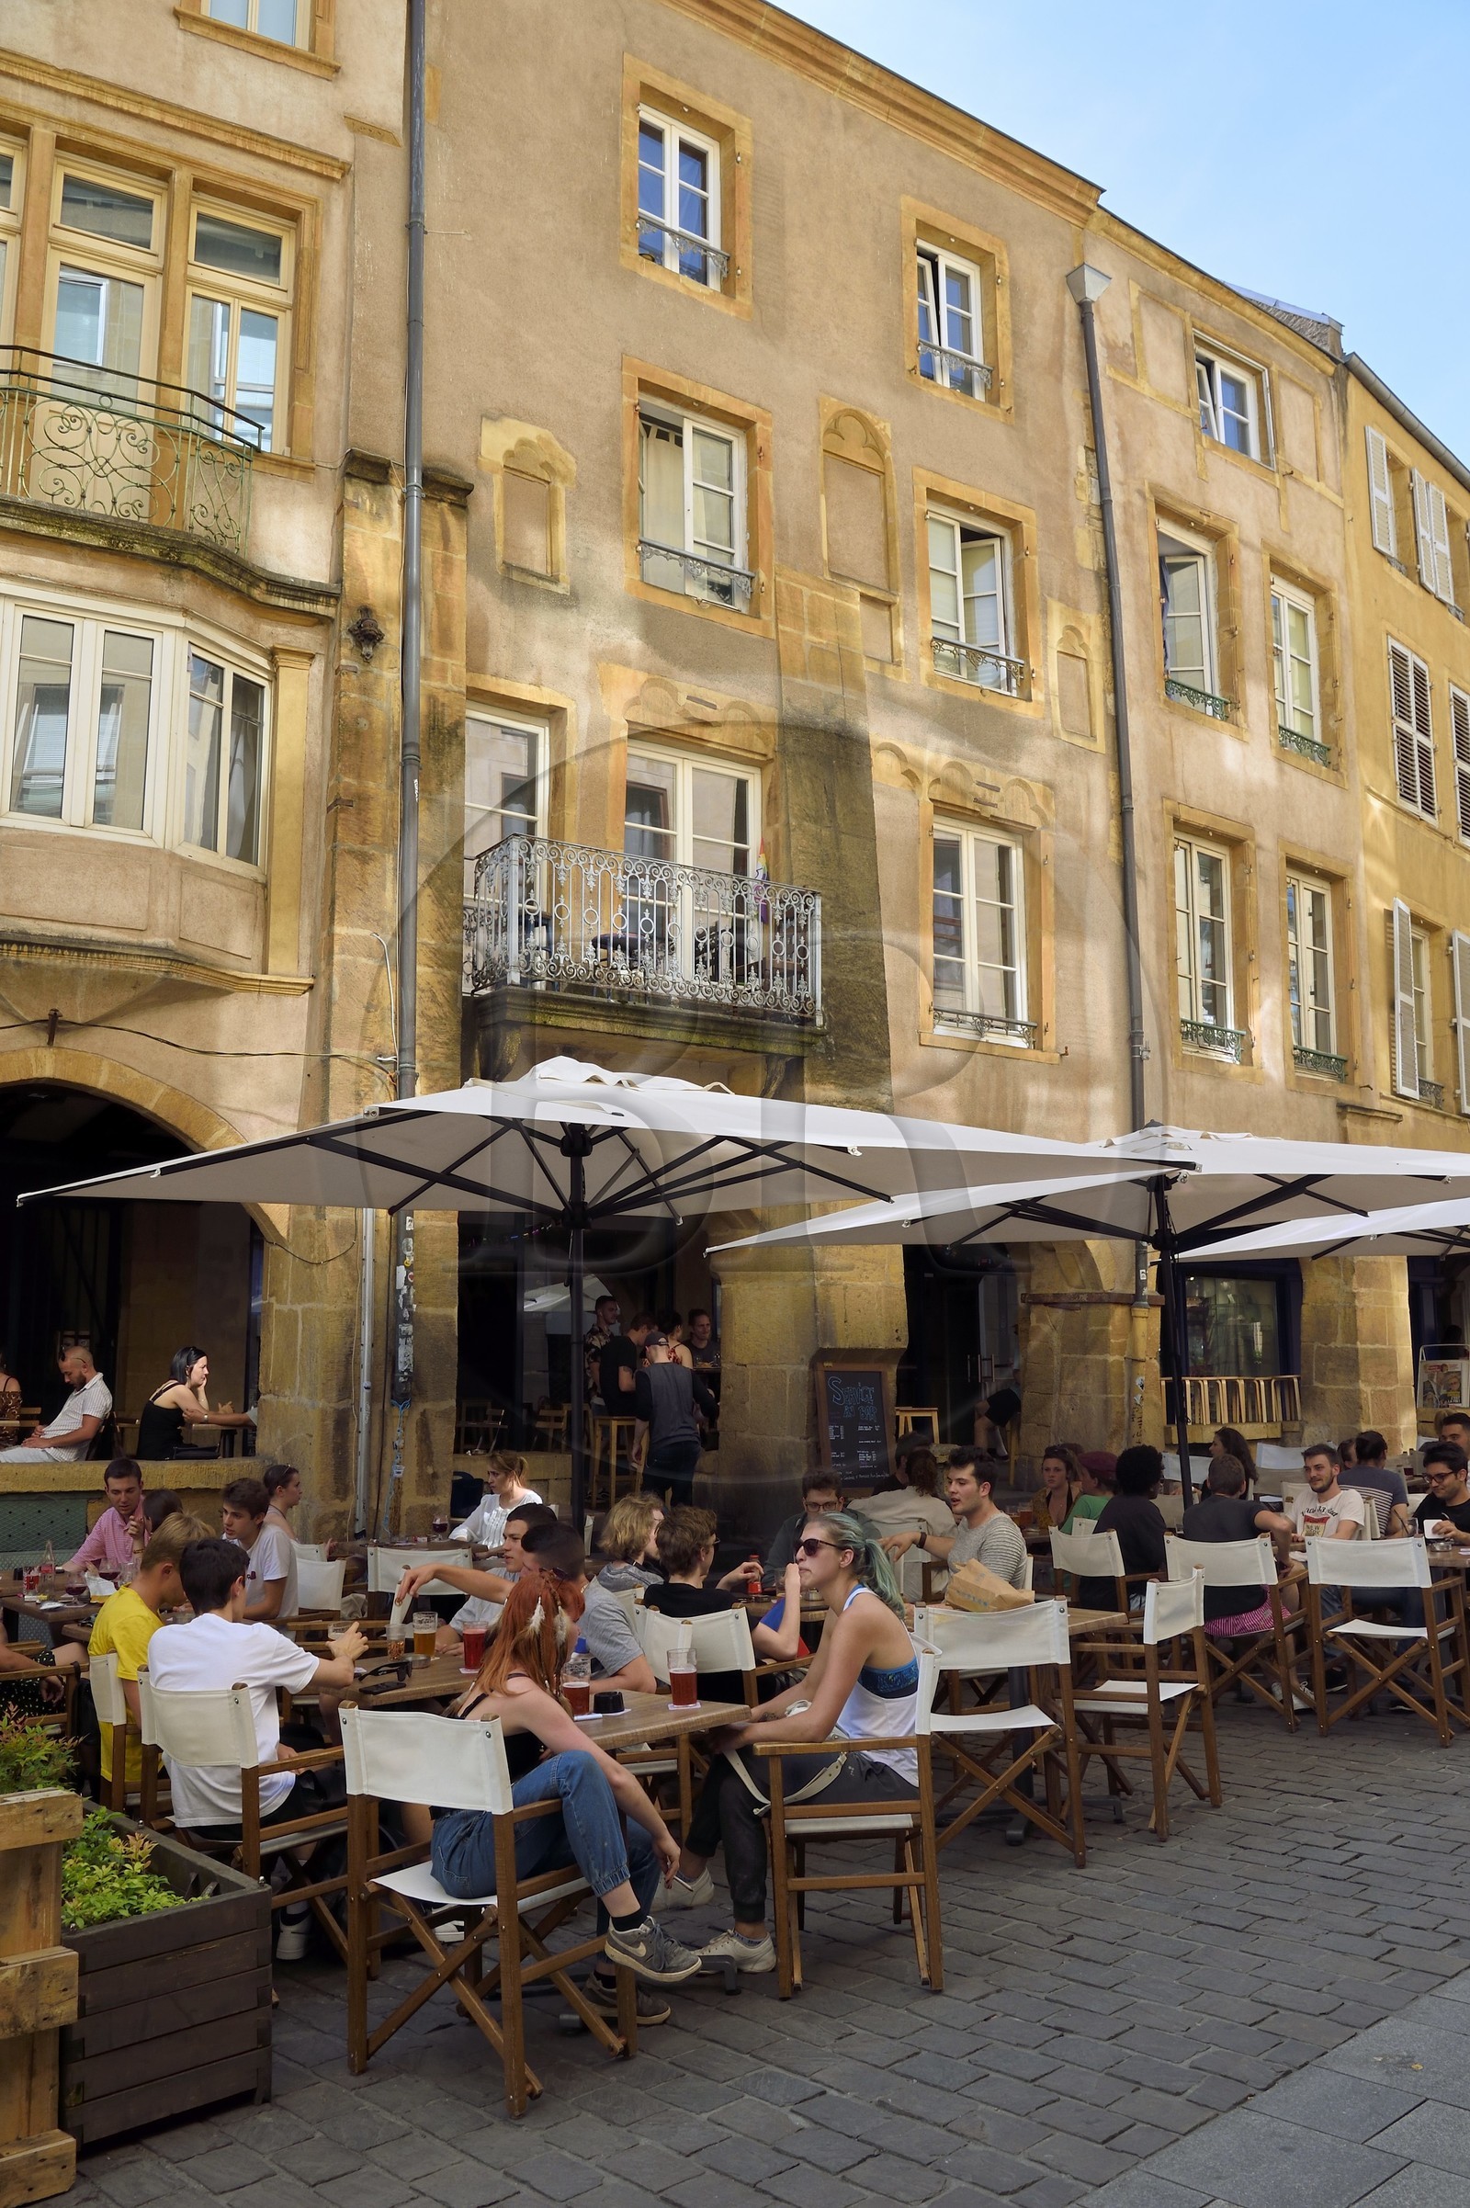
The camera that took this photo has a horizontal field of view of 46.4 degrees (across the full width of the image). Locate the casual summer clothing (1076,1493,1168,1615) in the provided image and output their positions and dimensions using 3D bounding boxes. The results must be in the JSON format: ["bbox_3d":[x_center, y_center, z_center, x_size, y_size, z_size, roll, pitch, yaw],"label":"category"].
[{"bbox_3d":[2.000,2.310,8.830,0.280,0.600,0.440,5,-12,-30],"label":"casual summer clothing"}]

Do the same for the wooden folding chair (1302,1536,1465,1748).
[{"bbox_3d":[2.929,2.357,7.671,0.575,0.865,0.513,-9,-12,36],"label":"wooden folding chair"}]

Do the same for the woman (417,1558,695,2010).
[{"bbox_3d":[-0.389,1.790,4.427,0.780,1.160,0.500,8,-13,-41],"label":"woman"}]

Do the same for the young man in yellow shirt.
[{"bbox_3d":[-1.644,1.959,5.598,0.800,1.270,0.500,3,-11,-24],"label":"young man in yellow shirt"}]

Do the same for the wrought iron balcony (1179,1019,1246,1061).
[{"bbox_3d":[4.273,-0.563,15.344,1.000,0.280,0.090,6,-13,-37],"label":"wrought iron balcony"}]

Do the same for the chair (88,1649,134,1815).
[{"bbox_3d":[-1.790,2.156,5.493,0.480,0.870,0.570,3,-11,-24],"label":"chair"}]

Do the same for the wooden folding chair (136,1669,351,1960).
[{"bbox_3d":[-1.360,2.066,4.953,0.575,0.865,0.513,-10,-12,40],"label":"wooden folding chair"}]

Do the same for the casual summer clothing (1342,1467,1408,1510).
[{"bbox_3d":[3.578,2.297,9.552,0.470,0.580,0.280,-8,-12,32],"label":"casual summer clothing"}]

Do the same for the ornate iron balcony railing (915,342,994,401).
[{"bbox_3d":[2.065,-6.870,16.107,0.970,0.300,0.110,6,-12,-35],"label":"ornate iron balcony railing"}]

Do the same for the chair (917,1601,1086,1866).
[{"bbox_3d":[0.870,2.153,5.982,0.575,0.865,0.513,-2,-10,-4],"label":"chair"}]

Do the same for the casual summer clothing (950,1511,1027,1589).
[{"bbox_3d":[1.005,1.885,6.652,0.320,0.580,0.480,3,-11,-21],"label":"casual summer clothing"}]

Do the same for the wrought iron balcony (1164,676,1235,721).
[{"bbox_3d":[4.350,-3.770,16.100,1.000,0.240,0.120,7,-12,-40],"label":"wrought iron balcony"}]

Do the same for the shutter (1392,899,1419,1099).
[{"bbox_3d":[6.932,-1.076,17.700,0.050,2.050,0.550,-8,-12,37],"label":"shutter"}]

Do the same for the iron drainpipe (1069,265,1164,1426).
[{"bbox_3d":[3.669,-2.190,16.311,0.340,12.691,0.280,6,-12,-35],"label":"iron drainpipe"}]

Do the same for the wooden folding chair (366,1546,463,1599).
[{"bbox_3d":[-1.570,2.640,8.600,0.560,0.870,0.480,-1,-9,3],"label":"wooden folding chair"}]

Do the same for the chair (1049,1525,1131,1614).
[{"bbox_3d":[1.961,2.541,8.542,0.513,0.865,0.575,2,-11,-26],"label":"chair"}]

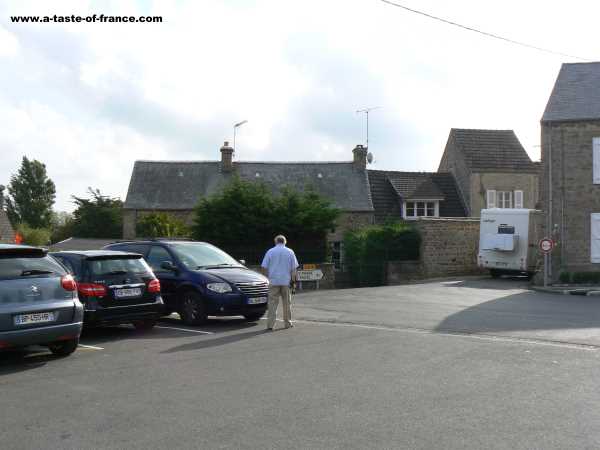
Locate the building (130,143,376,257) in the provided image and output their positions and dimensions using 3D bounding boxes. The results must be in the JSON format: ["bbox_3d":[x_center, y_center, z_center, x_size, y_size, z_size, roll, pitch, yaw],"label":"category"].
[{"bbox_3d":[-2.887,-1.029,37.576,13.850,7.800,6.200,0,-1,-2],"label":"building"}]

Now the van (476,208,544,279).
[{"bbox_3d":[11.050,0.900,31.300,2.250,3.100,6.100,-1,-2,32],"label":"van"}]

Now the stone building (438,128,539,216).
[{"bbox_3d":[11.456,-1.571,39.126,4.080,8.800,6.300,0,-1,-7],"label":"stone building"}]

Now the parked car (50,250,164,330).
[{"bbox_3d":[-4.621,1.265,12.195,4.350,1.560,1.800,-1,-2,38],"label":"parked car"}]

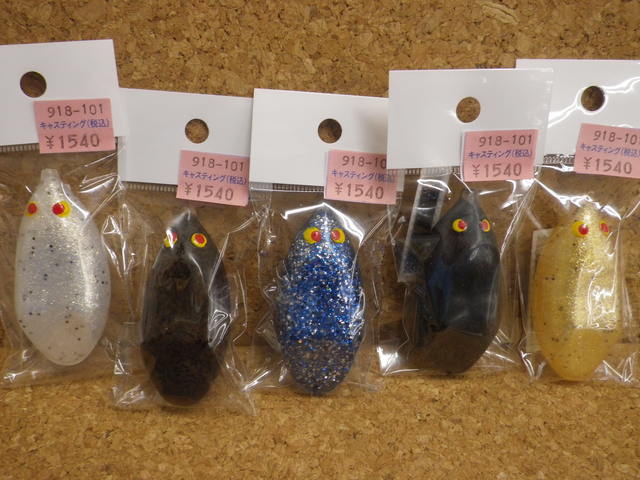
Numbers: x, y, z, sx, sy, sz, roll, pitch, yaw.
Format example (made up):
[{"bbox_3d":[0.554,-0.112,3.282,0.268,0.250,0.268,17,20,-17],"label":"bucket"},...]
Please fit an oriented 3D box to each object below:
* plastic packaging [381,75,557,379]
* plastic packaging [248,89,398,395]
[{"bbox_3d":[0.046,-0.004,0.205,0.051,0.100,0.022,1,12,0],"label":"plastic packaging"},{"bbox_3d":[0.001,0.003,0.204,0.051,0.099,0.022,3,9,-1],"label":"plastic packaging"}]

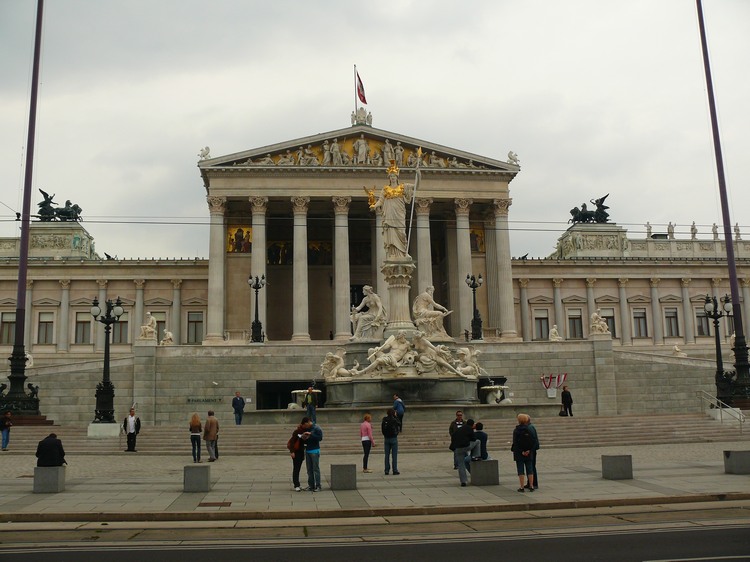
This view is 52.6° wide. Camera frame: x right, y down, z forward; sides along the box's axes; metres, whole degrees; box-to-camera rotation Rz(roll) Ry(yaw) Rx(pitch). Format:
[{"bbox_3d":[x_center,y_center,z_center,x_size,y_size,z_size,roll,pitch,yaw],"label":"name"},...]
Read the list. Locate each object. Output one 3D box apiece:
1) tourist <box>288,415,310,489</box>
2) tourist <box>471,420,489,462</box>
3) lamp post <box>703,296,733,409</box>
[{"bbox_3d":[-1.753,3.979,17.471,0.500,1.661,0.500,0,-9,-8],"label":"tourist"},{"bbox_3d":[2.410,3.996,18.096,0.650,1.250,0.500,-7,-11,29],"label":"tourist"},{"bbox_3d":[17.668,3.557,38.773,1.450,5.795,1.400,0,-10,-5],"label":"lamp post"}]

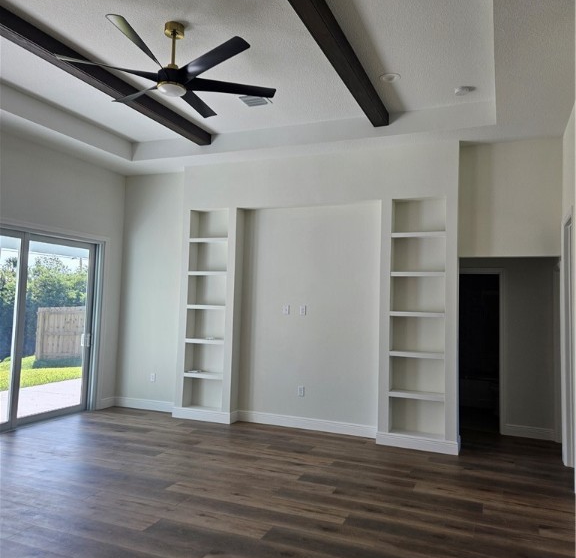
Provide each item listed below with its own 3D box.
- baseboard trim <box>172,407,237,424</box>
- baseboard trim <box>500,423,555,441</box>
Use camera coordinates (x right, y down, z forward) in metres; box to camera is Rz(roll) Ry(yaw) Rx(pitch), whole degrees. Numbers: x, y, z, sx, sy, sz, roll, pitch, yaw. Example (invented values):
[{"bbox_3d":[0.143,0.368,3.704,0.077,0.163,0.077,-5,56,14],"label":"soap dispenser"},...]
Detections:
[{"bbox_3d":[-1.117,1.833,6.918,0.900,0.140,0.200,0,-3,23],"label":"baseboard trim"},{"bbox_3d":[3.013,1.919,6.383,0.570,0.135,0.020,0,-3,23],"label":"baseboard trim"}]

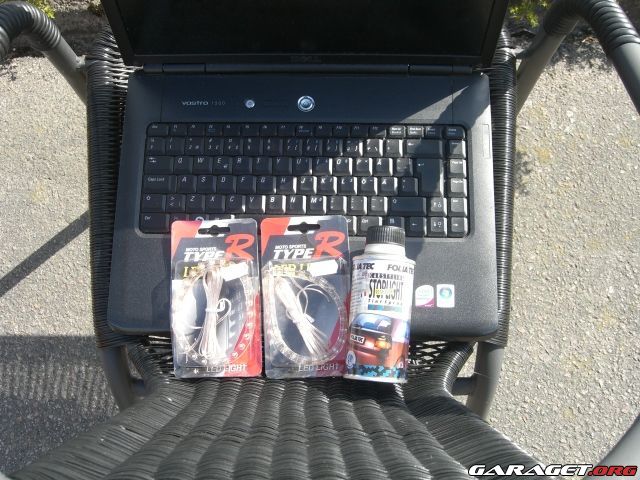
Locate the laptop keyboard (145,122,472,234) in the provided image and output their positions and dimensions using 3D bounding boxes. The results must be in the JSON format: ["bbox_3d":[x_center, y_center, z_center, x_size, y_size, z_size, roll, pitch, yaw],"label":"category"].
[{"bbox_3d":[-0.015,-0.058,0.667,0.307,0.012,0.110,1,77,2],"label":"laptop keyboard"}]

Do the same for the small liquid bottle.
[{"bbox_3d":[0.053,0.055,0.609,0.056,0.056,0.130,5,82,1],"label":"small liquid bottle"}]

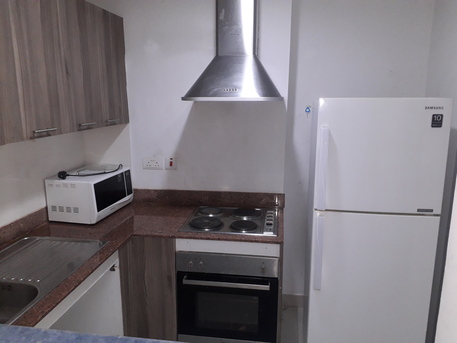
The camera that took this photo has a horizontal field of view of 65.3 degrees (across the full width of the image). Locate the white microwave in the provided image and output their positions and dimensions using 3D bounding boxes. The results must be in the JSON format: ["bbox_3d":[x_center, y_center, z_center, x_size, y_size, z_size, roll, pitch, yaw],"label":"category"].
[{"bbox_3d":[-0.935,0.151,2.460,0.347,0.270,0.470,2,12,12],"label":"white microwave"}]

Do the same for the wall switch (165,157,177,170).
[{"bbox_3d":[-0.419,-0.058,2.626,0.088,0.089,0.012,1,12,8],"label":"wall switch"}]

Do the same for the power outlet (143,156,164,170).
[{"bbox_3d":[-0.557,-0.061,2.644,0.149,0.089,0.012,1,12,8],"label":"power outlet"}]

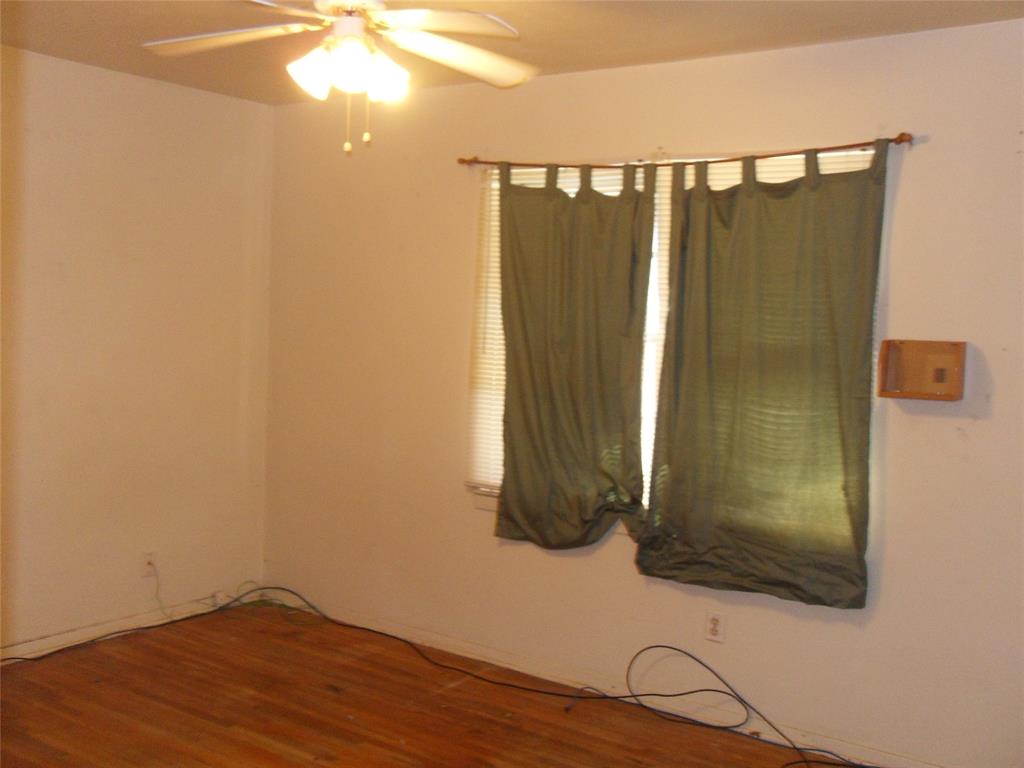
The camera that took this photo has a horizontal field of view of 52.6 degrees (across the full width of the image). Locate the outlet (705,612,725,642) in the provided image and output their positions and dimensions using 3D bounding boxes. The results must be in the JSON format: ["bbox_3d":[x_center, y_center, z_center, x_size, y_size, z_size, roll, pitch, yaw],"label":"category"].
[{"bbox_3d":[0.744,0.894,3.798,0.071,0.112,0.010,5,5,35],"label":"outlet"}]

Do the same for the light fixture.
[{"bbox_3d":[-0.431,-0.788,2.722,0.322,0.365,0.315,1,4,-9],"label":"light fixture"}]

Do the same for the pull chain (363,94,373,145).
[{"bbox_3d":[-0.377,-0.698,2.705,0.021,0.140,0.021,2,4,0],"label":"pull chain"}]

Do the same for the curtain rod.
[{"bbox_3d":[0.530,-0.837,3.829,1.830,0.070,0.066,5,5,35],"label":"curtain rod"}]

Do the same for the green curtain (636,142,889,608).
[{"bbox_3d":[0.850,-0.043,3.619,0.840,1.540,0.090,5,5,35],"label":"green curtain"}]

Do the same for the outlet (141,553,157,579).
[{"bbox_3d":[-1.632,0.815,4.657,0.010,0.112,0.071,5,5,35],"label":"outlet"}]

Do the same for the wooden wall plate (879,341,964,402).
[{"bbox_3d":[1.308,-0.042,3.306,0.238,0.187,0.083,5,5,35],"label":"wooden wall plate"}]

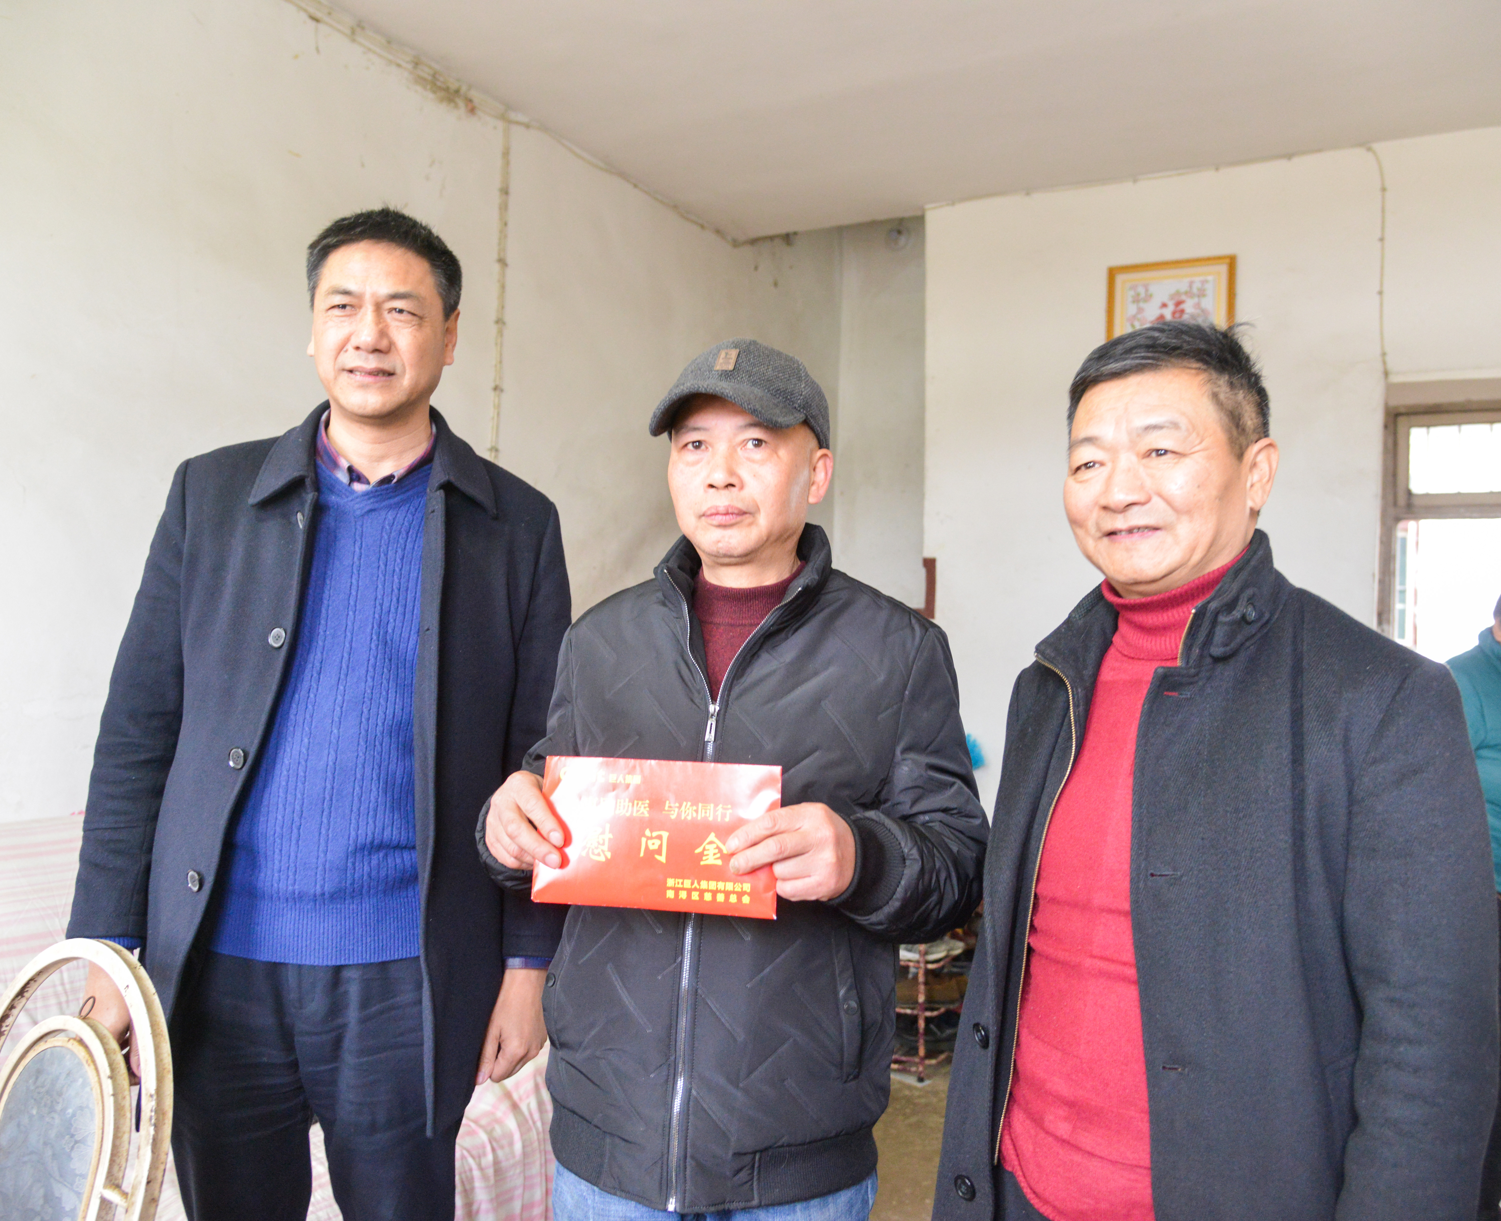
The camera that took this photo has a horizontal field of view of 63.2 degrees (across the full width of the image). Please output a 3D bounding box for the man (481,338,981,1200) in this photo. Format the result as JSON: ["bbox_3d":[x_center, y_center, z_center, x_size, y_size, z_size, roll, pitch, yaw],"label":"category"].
[{"bbox_3d":[-0.036,0.520,1.338,0.580,1.650,0.460,1,-1,15],"label":"man"}]

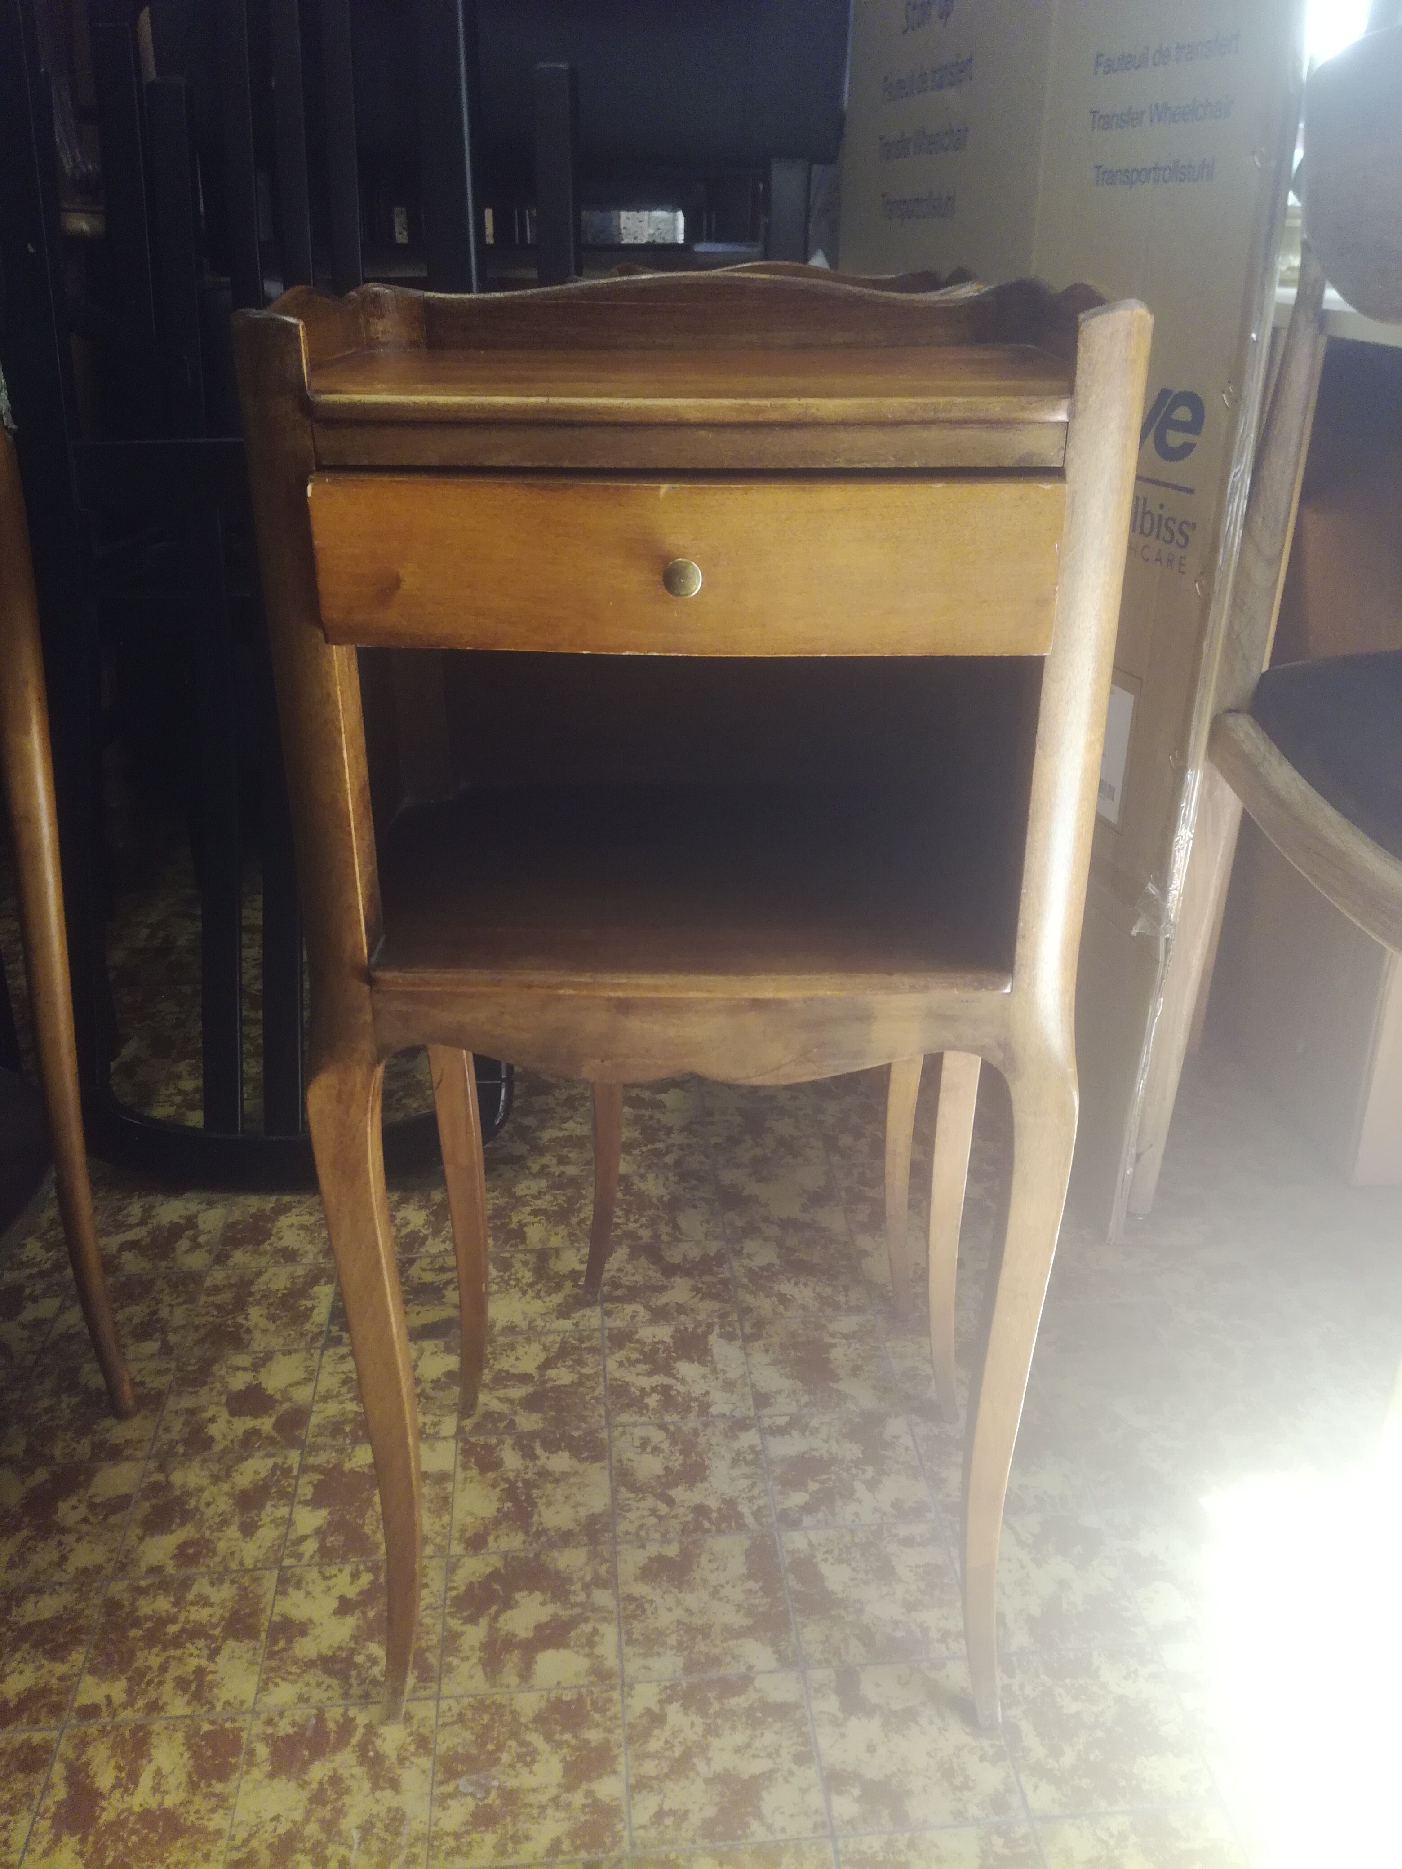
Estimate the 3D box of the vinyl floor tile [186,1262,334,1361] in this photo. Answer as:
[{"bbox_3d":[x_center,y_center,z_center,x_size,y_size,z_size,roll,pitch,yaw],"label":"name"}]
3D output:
[{"bbox_3d":[-0.331,0.284,1.107,0.102,0.003,0.100,-2,26,-5],"label":"vinyl floor tile"}]

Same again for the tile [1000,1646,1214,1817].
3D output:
[{"bbox_3d":[0.210,0.422,0.778,0.099,0.004,0.099,-2,23,-5],"label":"tile"}]

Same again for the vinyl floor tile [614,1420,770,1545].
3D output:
[{"bbox_3d":[-0.008,0.352,0.944,0.099,0.004,0.099,-2,23,-5],"label":"vinyl floor tile"}]

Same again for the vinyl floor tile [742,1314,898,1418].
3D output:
[{"bbox_3d":[0.086,0.311,1.055,0.102,0.003,0.100,-2,26,-5],"label":"vinyl floor tile"}]

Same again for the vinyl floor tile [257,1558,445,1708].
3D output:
[{"bbox_3d":[-0.198,0.400,0.836,0.099,0.004,0.099,-2,23,-5],"label":"vinyl floor tile"}]

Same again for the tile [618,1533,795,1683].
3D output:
[{"bbox_3d":[0.002,0.391,0.853,0.099,0.004,0.099,-2,23,-5],"label":"tile"}]

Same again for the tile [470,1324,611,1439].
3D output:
[{"bbox_3d":[-0.118,0.319,1.037,0.102,0.003,0.100,-2,26,-5],"label":"tile"}]

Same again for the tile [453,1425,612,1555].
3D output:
[{"bbox_3d":[-0.107,0.356,0.936,0.099,0.004,0.099,-2,23,-5],"label":"tile"}]

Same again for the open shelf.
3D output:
[{"bbox_3d":[-0.002,-0.030,0.727,0.278,0.012,0.250,1,23,2],"label":"open shelf"}]

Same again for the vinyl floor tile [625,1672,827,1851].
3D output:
[{"bbox_3d":[0.011,0.431,0.761,0.099,0.004,0.099,-2,23,-5],"label":"vinyl floor tile"}]

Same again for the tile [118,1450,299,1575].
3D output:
[{"bbox_3d":[-0.313,0.370,0.932,0.102,0.003,0.100,-2,26,-5],"label":"tile"}]

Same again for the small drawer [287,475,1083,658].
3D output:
[{"bbox_3d":[-0.003,-0.172,0.601,0.261,0.061,0.226,1,26,1],"label":"small drawer"}]

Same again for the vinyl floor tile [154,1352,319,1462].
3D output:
[{"bbox_3d":[-0.322,0.327,1.020,0.102,0.003,0.100,-2,26,-5],"label":"vinyl floor tile"}]

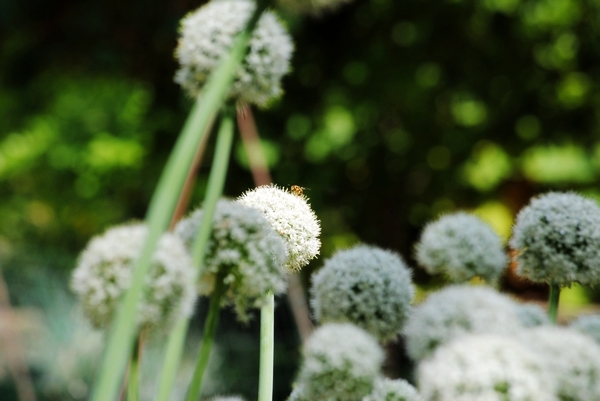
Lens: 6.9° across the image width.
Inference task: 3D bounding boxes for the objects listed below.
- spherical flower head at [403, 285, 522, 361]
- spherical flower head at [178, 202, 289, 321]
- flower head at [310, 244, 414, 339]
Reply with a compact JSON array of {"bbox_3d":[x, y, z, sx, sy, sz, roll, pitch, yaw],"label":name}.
[{"bbox_3d":[0.106,0.087,3.250,0.076,0.065,0.076,0,0,0],"label":"spherical flower head"},{"bbox_3d":[-0.047,0.039,3.400,0.075,0.080,0.075,0,0,0],"label":"spherical flower head"},{"bbox_3d":[0.044,0.065,3.500,0.071,0.069,0.071,0,0,0],"label":"flower head"}]

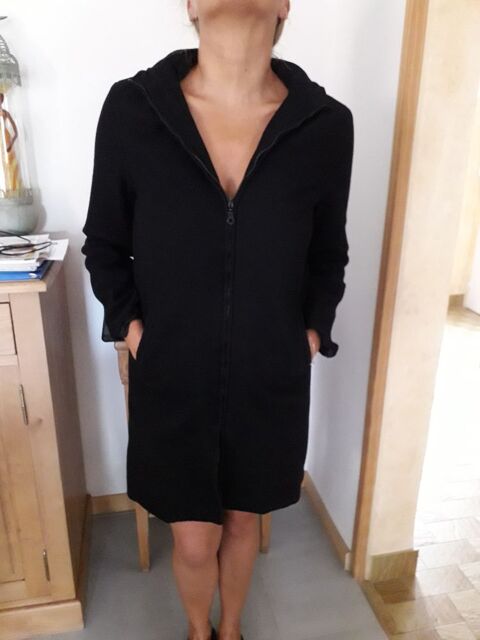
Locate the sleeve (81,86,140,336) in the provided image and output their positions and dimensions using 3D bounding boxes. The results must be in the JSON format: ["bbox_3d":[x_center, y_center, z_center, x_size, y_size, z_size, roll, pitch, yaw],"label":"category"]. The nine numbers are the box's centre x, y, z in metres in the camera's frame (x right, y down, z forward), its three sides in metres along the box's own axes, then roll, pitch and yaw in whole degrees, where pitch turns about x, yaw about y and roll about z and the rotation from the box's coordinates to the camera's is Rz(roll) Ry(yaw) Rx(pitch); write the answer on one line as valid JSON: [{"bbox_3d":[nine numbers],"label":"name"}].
[{"bbox_3d":[-0.239,-0.199,0.934,0.125,0.470,0.180,-1,18,-6],"label":"sleeve"}]

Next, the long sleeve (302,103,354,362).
[{"bbox_3d":[0.172,-0.166,0.959,0.115,0.465,0.180,-1,18,-6],"label":"long sleeve"}]

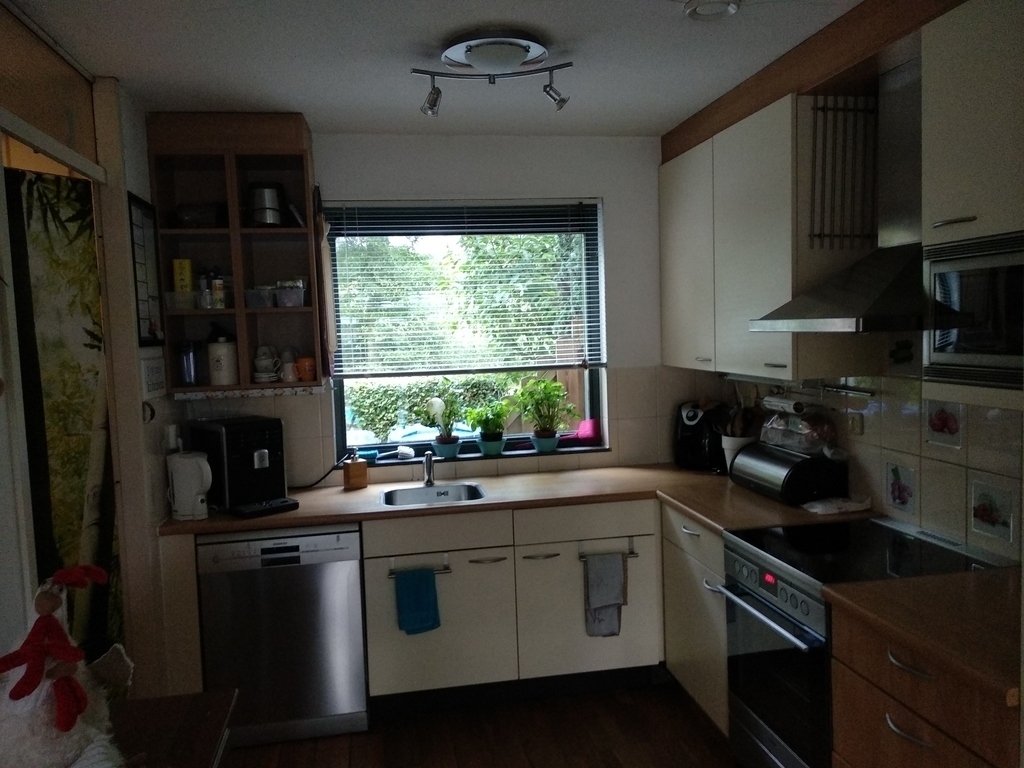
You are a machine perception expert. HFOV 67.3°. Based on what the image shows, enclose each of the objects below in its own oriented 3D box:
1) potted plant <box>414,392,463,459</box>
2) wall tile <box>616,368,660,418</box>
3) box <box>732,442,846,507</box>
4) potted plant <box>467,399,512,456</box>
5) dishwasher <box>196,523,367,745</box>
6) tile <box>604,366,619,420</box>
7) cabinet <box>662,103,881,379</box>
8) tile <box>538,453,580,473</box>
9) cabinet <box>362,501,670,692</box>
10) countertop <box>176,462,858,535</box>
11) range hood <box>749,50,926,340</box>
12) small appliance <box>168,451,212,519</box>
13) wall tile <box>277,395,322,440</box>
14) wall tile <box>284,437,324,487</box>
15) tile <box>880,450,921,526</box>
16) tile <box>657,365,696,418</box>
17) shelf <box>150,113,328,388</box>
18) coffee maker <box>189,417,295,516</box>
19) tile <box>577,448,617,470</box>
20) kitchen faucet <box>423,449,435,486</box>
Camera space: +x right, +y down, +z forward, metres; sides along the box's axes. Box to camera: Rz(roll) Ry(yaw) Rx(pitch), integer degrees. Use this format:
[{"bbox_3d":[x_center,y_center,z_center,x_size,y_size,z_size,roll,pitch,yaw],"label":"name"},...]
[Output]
[{"bbox_3d":[-0.348,0.194,3.589,0.220,0.290,0.190,-3,4,-9],"label":"potted plant"},{"bbox_3d":[0.604,0.040,3.722,0.199,0.247,0.010,-3,4,-9],"label":"wall tile"},{"bbox_3d":[1.094,0.347,3.072,0.268,0.184,0.415,-3,5,-10],"label":"box"},{"bbox_3d":[-0.107,0.203,3.650,0.198,0.265,0.187,-3,5,-10],"label":"potted plant"},{"bbox_3d":[-0.911,0.947,3.210,0.598,0.840,0.580,-3,4,-9],"label":"dishwasher"},{"bbox_3d":[0.487,0.052,3.787,0.065,0.254,0.012,-2,4,-10],"label":"tile"},{"bbox_3d":[0.989,-0.526,3.137,0.347,0.939,1.192,-3,4,-9],"label":"cabinet"},{"bbox_3d":[0.231,0.387,3.763,0.200,0.075,0.012,-2,4,-10],"label":"tile"},{"bbox_3d":[-0.024,0.842,3.398,1.216,0.714,0.547,-3,5,-10],"label":"cabinet"},{"bbox_3d":[-0.049,0.495,3.053,2.545,0.038,1.135,-3,5,-10],"label":"countertop"},{"bbox_3d":[1.080,-0.549,2.272,0.506,0.770,0.588,-3,5,-10],"label":"range hood"},{"bbox_3d":[-1.246,0.388,2.987,0.152,0.253,0.127,-2,5,0],"label":"small appliance"},{"bbox_3d":[-0.978,0.116,3.522,0.200,0.254,0.012,-2,4,-10],"label":"wall tile"},{"bbox_3d":[-0.970,0.361,3.540,0.200,0.232,0.012,-2,4,-10],"label":"wall tile"},{"bbox_3d":[1.305,0.344,2.577,0.010,0.237,0.199,-3,4,-9],"label":"tile"},{"bbox_3d":[0.800,0.031,3.754,0.199,0.247,0.010,-3,4,-9],"label":"tile"},{"bbox_3d":[-1.122,-0.528,3.215,0.594,1.084,0.338,-3,4,-9],"label":"shelf"},{"bbox_3d":[-1.090,0.326,3.153,0.248,0.345,0.449,-5,6,-39],"label":"coffee maker"},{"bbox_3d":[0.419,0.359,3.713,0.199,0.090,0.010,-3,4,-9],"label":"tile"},{"bbox_3d":[-0.372,0.388,3.459,0.056,0.152,0.169,-2,4,-10],"label":"kitchen faucet"}]

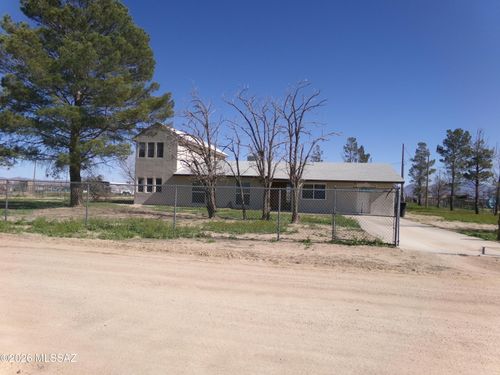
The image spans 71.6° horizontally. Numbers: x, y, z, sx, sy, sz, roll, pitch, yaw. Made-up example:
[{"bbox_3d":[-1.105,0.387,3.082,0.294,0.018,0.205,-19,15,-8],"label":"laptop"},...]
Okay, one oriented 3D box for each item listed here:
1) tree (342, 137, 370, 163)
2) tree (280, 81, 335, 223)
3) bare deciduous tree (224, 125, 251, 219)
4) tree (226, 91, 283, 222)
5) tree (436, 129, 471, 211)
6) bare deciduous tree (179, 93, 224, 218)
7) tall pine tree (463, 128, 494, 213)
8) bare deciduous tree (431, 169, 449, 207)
[{"bbox_3d":[14.130,-2.222,46.000,3.800,9.090,3.690,1,-1,0],"label":"tree"},{"bbox_3d":[2.710,-1.670,16.200,2.500,6.660,2.420,1,-1,0],"label":"tree"},{"bbox_3d":[-0.617,-0.715,17.100,1.250,4.590,1.210,1,-1,0],"label":"bare deciduous tree"},{"bbox_3d":[0.221,-1.581,17.000,2.600,6.350,2.520,1,-1,0],"label":"tree"},{"bbox_3d":[19.957,-1.741,34.000,3.200,8.090,3.100,1,-1,0],"label":"tree"},{"bbox_3d":[-2.378,-1.569,17.000,2.300,6.180,2.230,1,-1,0],"label":"bare deciduous tree"},{"bbox_3d":[19.528,-1.276,29.500,2.500,7.150,2.420,1,-1,0],"label":"tall pine tree"},{"bbox_3d":[22.410,0.237,41.000,2.100,4.490,2.040,1,-1,0],"label":"bare deciduous tree"}]

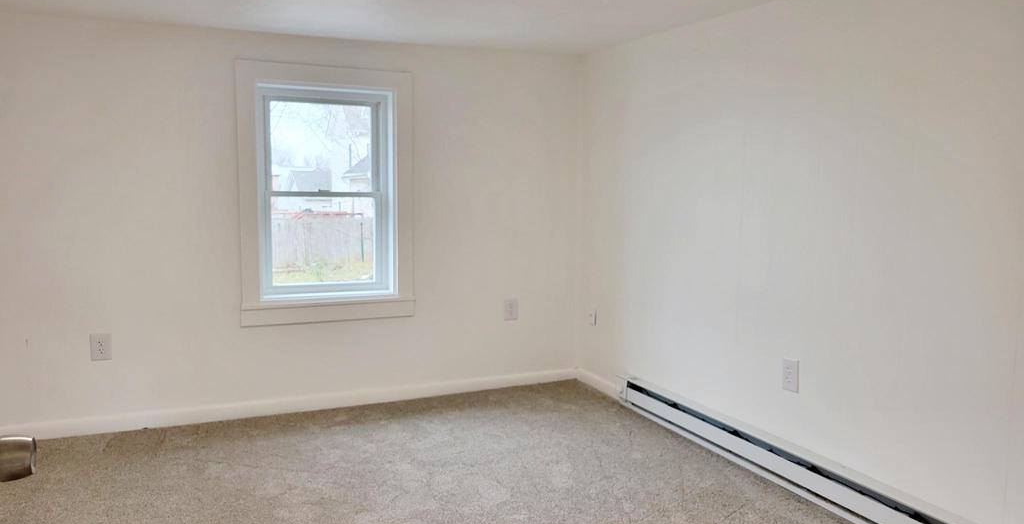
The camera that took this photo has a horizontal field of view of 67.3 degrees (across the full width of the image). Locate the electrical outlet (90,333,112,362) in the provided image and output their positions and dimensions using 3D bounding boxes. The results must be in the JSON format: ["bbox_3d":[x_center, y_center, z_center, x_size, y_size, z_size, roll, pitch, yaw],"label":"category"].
[{"bbox_3d":[-1.968,0.408,3.687,0.088,0.129,0.015,-2,7,-24],"label":"electrical outlet"}]

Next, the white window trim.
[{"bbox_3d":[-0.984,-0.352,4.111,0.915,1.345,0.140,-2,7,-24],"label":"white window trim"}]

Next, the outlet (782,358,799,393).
[{"bbox_3d":[1.134,0.463,3.136,0.015,0.128,0.086,-2,7,-24],"label":"outlet"}]

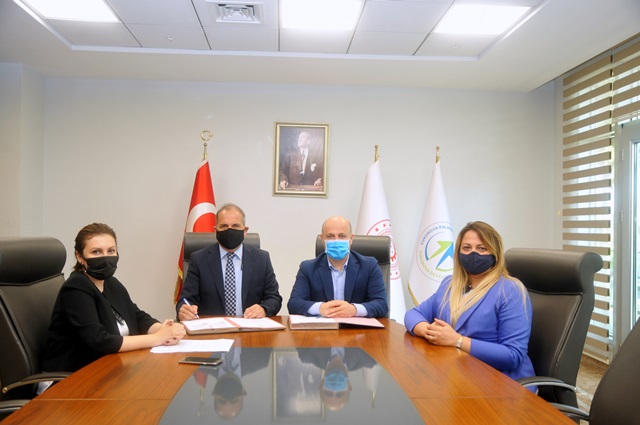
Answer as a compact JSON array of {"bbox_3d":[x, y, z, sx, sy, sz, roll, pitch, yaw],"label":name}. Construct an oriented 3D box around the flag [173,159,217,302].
[{"bbox_3d":[-1.201,0.284,5.450,0.530,1.603,0.270,1,-1,-4],"label":"flag"}]

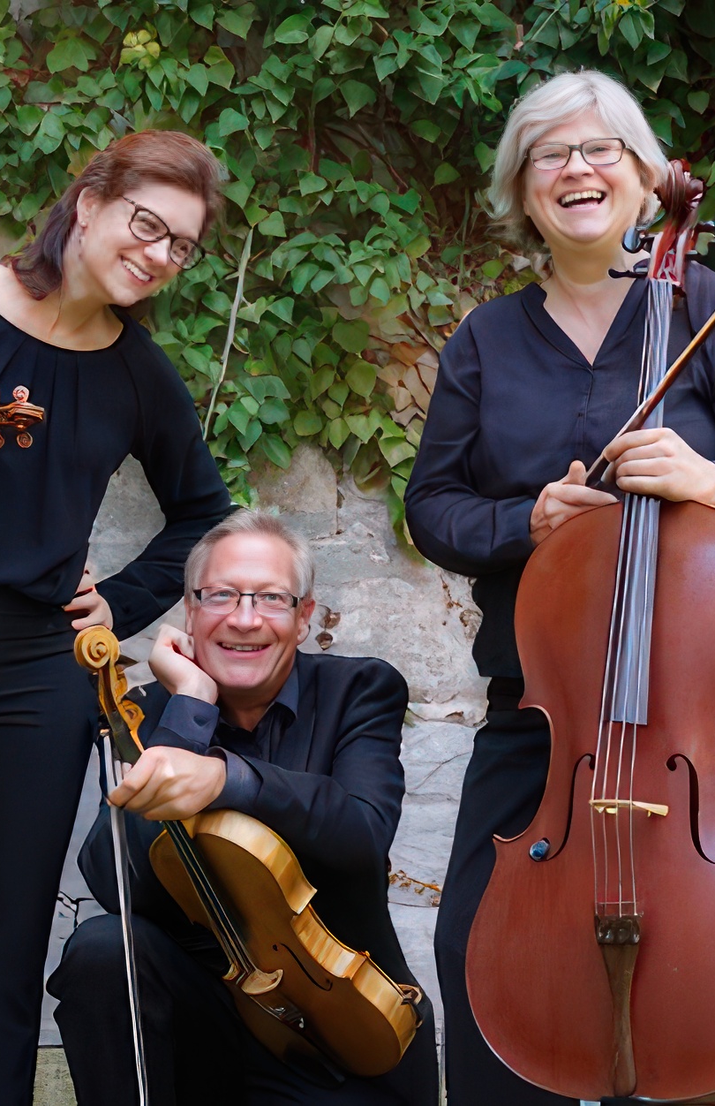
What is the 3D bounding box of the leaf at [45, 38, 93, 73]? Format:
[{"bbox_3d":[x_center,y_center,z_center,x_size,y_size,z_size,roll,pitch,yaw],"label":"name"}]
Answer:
[{"bbox_3d":[-0.436,-0.752,5.220,0.072,0.061,0.020,0,-25,0],"label":"leaf"}]

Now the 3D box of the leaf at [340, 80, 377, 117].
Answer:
[{"bbox_3d":[0.001,-0.674,5.120,0.054,0.054,0.020,1,-17,-6],"label":"leaf"}]

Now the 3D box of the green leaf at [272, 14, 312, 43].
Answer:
[{"bbox_3d":[-0.097,-0.770,5.080,0.059,0.044,0.025,1,-27,0],"label":"green leaf"}]

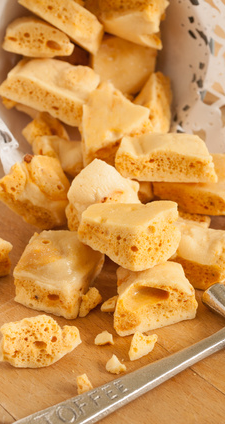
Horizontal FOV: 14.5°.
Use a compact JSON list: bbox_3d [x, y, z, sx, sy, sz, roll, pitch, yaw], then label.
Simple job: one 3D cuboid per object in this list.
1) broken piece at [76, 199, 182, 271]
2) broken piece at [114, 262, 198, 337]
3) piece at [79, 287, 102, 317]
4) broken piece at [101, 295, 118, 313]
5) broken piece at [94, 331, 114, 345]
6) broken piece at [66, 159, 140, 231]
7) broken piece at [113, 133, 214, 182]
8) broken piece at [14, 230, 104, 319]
[{"bbox_3d":[0.009,0.013,0.461,0.048,0.021,0.028,5,24,1],"label":"broken piece"},{"bbox_3d":[0.022,0.044,0.454,0.036,0.021,0.024,-9,39,-12],"label":"broken piece"},{"bbox_3d":[-0.011,0.046,0.460,0.008,0.011,0.009,-27,46,-30],"label":"piece"},{"bbox_3d":[-0.001,0.048,0.462,0.009,0.006,0.006,-16,41,-19],"label":"broken piece"},{"bbox_3d":[-0.004,0.063,0.443,0.009,0.005,0.005,-5,38,-6],"label":"broken piece"},{"bbox_3d":[-0.006,-0.010,0.513,0.033,0.022,0.027,6,49,23],"label":"broken piece"},{"bbox_3d":[0.032,-0.032,0.523,0.057,0.019,0.021,1,38,1],"label":"broken piece"},{"bbox_3d":[-0.029,0.033,0.471,0.036,0.019,0.037,11,39,13],"label":"broken piece"}]

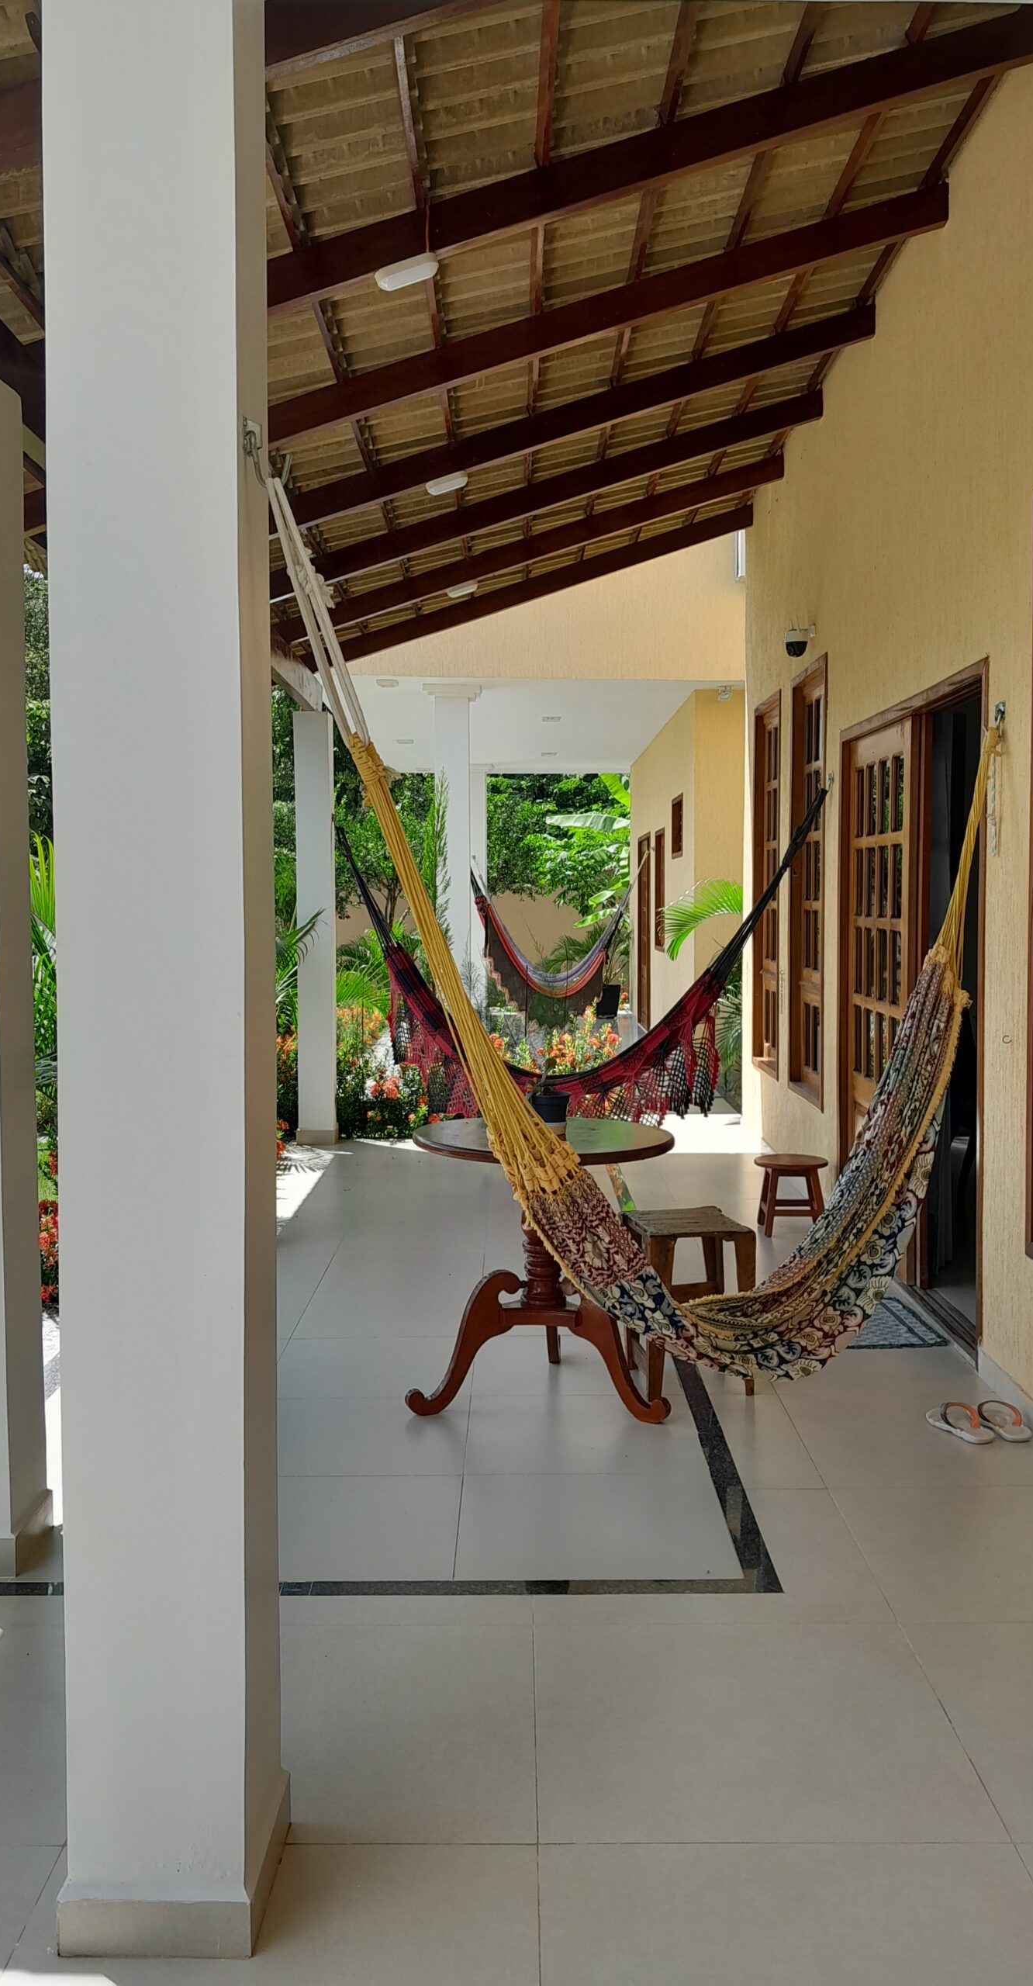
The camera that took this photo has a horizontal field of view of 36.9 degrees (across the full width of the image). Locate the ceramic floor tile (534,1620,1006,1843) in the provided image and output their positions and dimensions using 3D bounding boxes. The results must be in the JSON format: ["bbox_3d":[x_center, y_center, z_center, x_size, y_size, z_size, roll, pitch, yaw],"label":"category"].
[{"bbox_3d":[0.385,1.244,2.644,0.706,0.010,0.701,0,3,0],"label":"ceramic floor tile"}]

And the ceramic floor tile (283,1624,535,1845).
[{"bbox_3d":[-0.329,1.288,2.728,0.724,0.012,0.721,0,3,0],"label":"ceramic floor tile"}]

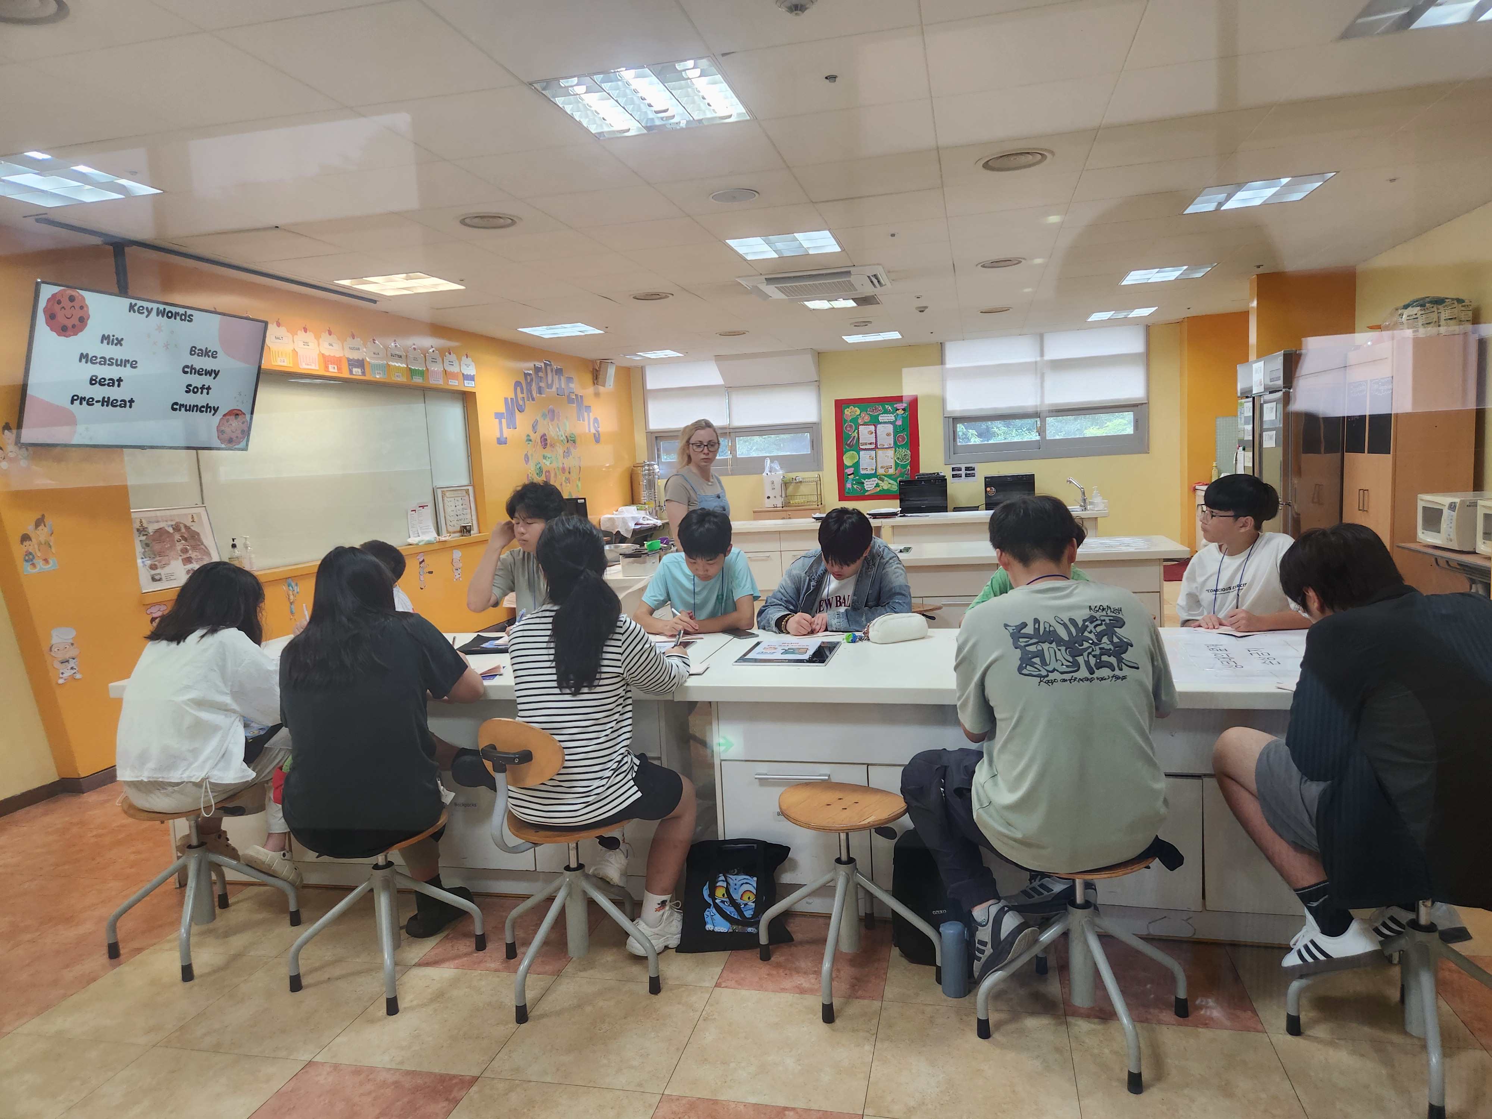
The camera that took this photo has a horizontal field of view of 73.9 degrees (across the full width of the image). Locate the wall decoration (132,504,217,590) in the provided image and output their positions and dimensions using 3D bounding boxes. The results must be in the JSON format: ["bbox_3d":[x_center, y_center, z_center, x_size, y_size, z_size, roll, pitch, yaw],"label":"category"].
[{"bbox_3d":[-3.042,-0.069,5.248,0.025,0.430,0.590,-15,3,14],"label":"wall decoration"}]

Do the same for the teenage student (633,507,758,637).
[{"bbox_3d":[-0.160,0.401,4.010,0.500,1.230,0.580,-2,6,13],"label":"teenage student"}]

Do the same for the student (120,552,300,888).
[{"bbox_3d":[-1.647,0.548,3.110,0.510,1.090,0.620,1,7,35],"label":"student"}]

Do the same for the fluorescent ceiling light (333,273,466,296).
[{"bbox_3d":[-2.114,-1.717,6.127,0.600,0.070,0.600,-2,6,13],"label":"fluorescent ceiling light"}]

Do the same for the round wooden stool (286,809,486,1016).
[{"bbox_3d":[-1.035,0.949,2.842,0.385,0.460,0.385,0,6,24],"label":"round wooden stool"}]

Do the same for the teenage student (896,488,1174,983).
[{"bbox_3d":[0.691,0.452,2.443,0.620,1.220,0.680,-2,6,5],"label":"teenage student"}]

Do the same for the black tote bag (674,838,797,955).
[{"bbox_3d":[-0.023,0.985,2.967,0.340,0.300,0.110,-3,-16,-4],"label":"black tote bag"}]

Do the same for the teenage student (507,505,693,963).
[{"bbox_3d":[-0.387,0.506,2.835,0.480,1.270,0.700,1,7,31],"label":"teenage student"}]

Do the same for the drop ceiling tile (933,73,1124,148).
[{"bbox_3d":[0.988,-1.607,3.559,0.600,0.020,0.600,-2,6,13],"label":"drop ceiling tile"}]

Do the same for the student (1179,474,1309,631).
[{"bbox_3d":[1.697,0.354,3.324,0.520,1.260,0.640,1,7,33],"label":"student"}]

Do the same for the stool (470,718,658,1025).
[{"bbox_3d":[-0.485,0.777,2.732,0.510,0.770,0.520,0,7,27],"label":"stool"}]

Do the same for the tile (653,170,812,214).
[{"bbox_3d":[-0.044,-1.639,4.419,0.600,0.020,0.600,-2,6,13],"label":"tile"}]

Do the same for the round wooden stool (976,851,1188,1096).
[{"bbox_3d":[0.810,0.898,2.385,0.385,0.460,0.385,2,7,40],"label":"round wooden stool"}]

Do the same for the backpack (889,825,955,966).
[{"bbox_3d":[0.534,0.913,2.790,0.260,0.380,0.210,-1,6,16],"label":"backpack"}]

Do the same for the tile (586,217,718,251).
[{"bbox_3d":[-0.496,-1.689,5.135,0.600,0.015,0.600,-2,6,13],"label":"tile"}]

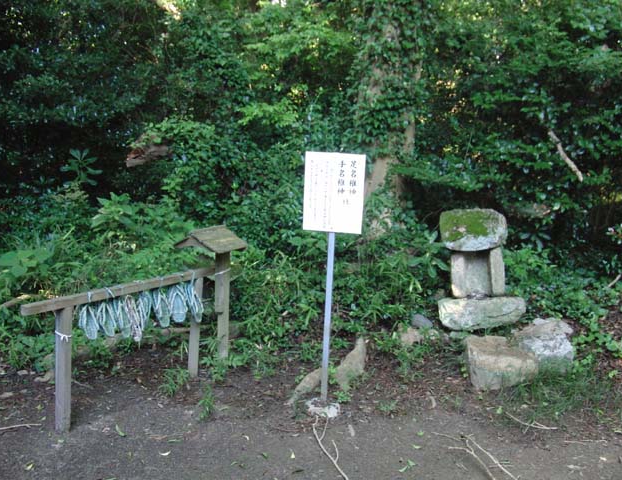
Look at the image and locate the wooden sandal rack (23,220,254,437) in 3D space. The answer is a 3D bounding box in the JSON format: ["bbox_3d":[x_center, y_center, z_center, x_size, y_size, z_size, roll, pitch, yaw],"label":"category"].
[{"bbox_3d":[-1.092,0.532,4.546,0.380,1.090,1.900,6,9,29],"label":"wooden sandal rack"}]

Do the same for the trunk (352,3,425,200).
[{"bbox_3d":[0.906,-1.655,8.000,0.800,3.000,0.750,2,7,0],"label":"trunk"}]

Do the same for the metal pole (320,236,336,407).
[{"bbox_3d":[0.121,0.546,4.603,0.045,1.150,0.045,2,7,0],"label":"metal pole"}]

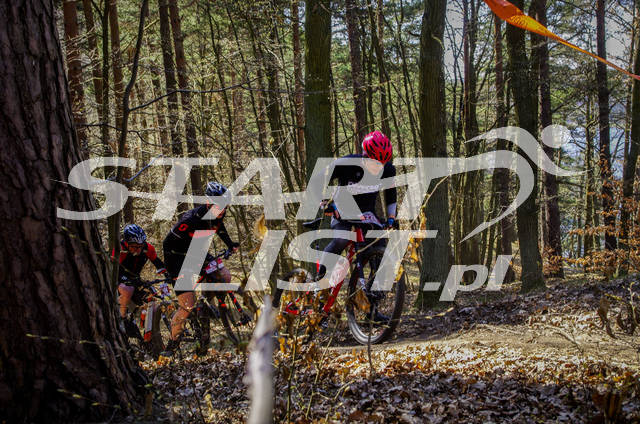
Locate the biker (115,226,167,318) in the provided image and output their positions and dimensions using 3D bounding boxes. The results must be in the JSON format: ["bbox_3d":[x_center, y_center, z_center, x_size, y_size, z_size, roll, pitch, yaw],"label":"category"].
[{"bbox_3d":[-1.970,0.730,9.500,0.660,1.240,0.880,-2,1,-34],"label":"biker"}]

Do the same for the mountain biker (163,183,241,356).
[{"bbox_3d":[-1.105,0.527,8.600,0.620,1.580,0.820,-6,6,-33],"label":"mountain biker"}]

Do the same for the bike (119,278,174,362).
[{"bbox_3d":[-1.900,1.160,9.420,0.700,1.060,1.800,-2,-4,-34],"label":"bike"}]

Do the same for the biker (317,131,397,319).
[{"bbox_3d":[0.277,0.098,7.200,0.620,1.480,0.750,-6,6,-33],"label":"biker"}]

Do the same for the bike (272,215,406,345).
[{"bbox_3d":[0.109,0.562,7.289,0.700,1.060,1.840,10,-16,-30],"label":"bike"}]

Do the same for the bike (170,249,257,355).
[{"bbox_3d":[-1.030,0.931,8.718,0.700,1.060,1.840,-20,1,-32],"label":"bike"}]

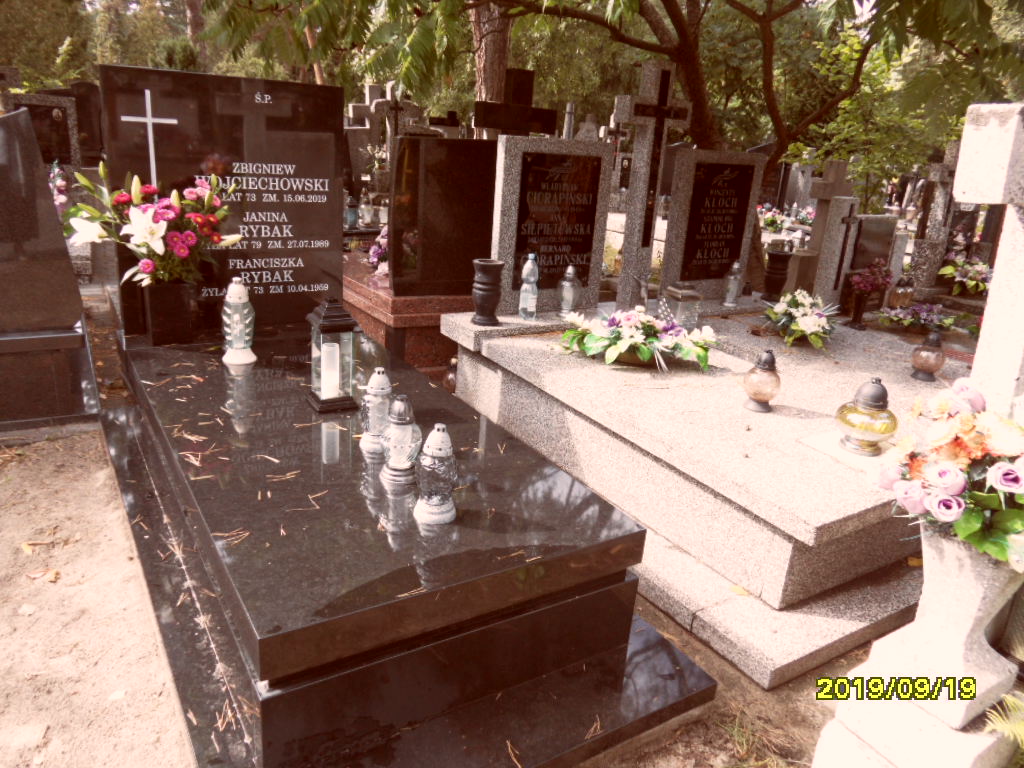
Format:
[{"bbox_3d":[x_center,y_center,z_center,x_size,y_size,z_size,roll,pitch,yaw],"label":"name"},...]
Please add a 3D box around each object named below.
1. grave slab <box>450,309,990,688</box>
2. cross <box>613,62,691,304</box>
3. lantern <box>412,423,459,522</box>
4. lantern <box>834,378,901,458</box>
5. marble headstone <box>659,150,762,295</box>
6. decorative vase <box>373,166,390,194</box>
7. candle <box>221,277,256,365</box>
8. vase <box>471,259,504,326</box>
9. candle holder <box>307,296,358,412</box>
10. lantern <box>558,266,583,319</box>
[{"bbox_3d":[1.233,0.072,3.493,2.794,0.393,2.459,-7,22,-31],"label":"grave slab"},{"bbox_3d":[0.785,-1.124,4.159,0.450,1.370,0.120,-7,22,-31],"label":"cross"},{"bbox_3d":[-0.168,0.197,1.612,0.097,0.228,0.097,4,17,-1],"label":"lantern"},{"bbox_3d":[1.292,0.109,2.526,0.222,0.257,0.222,-7,22,-31],"label":"lantern"},{"bbox_3d":[1.295,-1.013,4.581,0.715,0.910,0.100,-7,20,-33],"label":"marble headstone"},{"bbox_3d":[-1.258,-1.973,6.900,0.190,0.270,0.190,-8,24,-33],"label":"decorative vase"},{"bbox_3d":[-0.950,-0.224,2.455,0.122,0.285,0.122,-7,22,-31],"label":"candle"},{"bbox_3d":[-0.116,-0.469,3.663,0.172,0.315,0.172,4,19,-1],"label":"vase"},{"bbox_3d":[-0.547,-0.100,2.150,0.150,0.319,0.150,-7,22,-31],"label":"candle holder"},{"bbox_3d":[0.299,-0.490,3.722,0.127,0.258,0.127,4,17,-1],"label":"lantern"}]

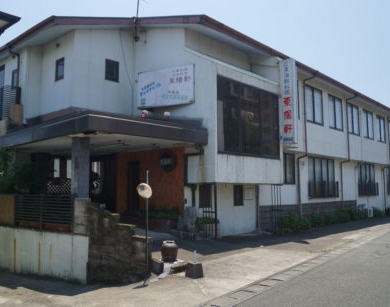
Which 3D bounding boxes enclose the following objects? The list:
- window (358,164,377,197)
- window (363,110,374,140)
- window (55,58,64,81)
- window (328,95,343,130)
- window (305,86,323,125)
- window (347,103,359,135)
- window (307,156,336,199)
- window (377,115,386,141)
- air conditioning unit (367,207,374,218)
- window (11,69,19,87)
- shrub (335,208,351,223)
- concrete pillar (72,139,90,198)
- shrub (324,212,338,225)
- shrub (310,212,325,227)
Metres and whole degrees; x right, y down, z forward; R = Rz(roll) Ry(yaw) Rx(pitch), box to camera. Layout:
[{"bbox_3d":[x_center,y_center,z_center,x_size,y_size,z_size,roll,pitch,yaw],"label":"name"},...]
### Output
[{"bbox_3d":[11.061,1.733,26.807,0.250,1.995,3.228,-5,-7,40],"label":"window"},{"bbox_3d":[9.881,-1.598,23.959,0.100,1.564,1.668,-5,-7,40],"label":"window"},{"bbox_3d":[-4.385,-2.716,13.705,0.487,0.697,0.100,-5,-7,40],"label":"window"},{"bbox_3d":[6.794,-1.899,20.272,0.100,1.592,1.701,-5,-7,40],"label":"window"},{"bbox_3d":[5.815,-2.294,20.371,0.120,1.738,1.817,-5,-7,40],"label":"window"},{"bbox_3d":[9.198,-1.938,24.391,0.120,1.738,1.919,-5,-7,40],"label":"window"},{"bbox_3d":[5.948,1.155,19.451,0.200,1.839,2.941,-5,-7,40],"label":"window"},{"bbox_3d":[12.560,-1.584,28.387,0.120,1.738,1.770,-5,-7,40],"label":"window"},{"bbox_3d":[10.271,3.442,24.545,0.340,0.600,0.280,-5,-7,40],"label":"air conditioning unit"},{"bbox_3d":[-6.721,-2.778,15.793,0.421,0.710,0.120,-5,-7,40],"label":"window"},{"bbox_3d":[6.831,2.852,19.404,0.550,0.630,0.700,-5,-7,40],"label":"shrub"},{"bbox_3d":[-2.959,0.572,10.953,0.207,1.908,0.398,-5,-7,40],"label":"concrete pillar"},{"bbox_3d":[5.858,2.810,18.236,0.480,0.500,0.600,-5,-7,40],"label":"shrub"},{"bbox_3d":[4.999,2.693,17.213,0.500,0.570,0.650,-5,-7,40],"label":"shrub"}]

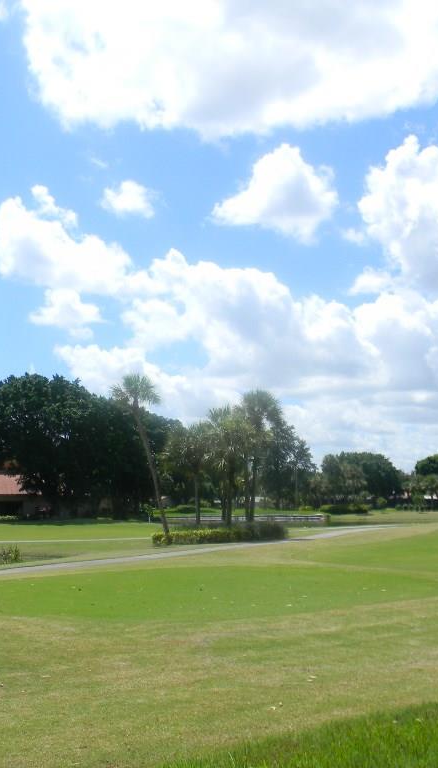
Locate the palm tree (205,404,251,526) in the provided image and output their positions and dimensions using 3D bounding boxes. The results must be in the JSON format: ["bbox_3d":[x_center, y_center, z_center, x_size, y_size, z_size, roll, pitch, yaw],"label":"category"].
[{"bbox_3d":[0.582,5.256,50.765,2.820,8.050,2.900,0,-8,0],"label":"palm tree"}]

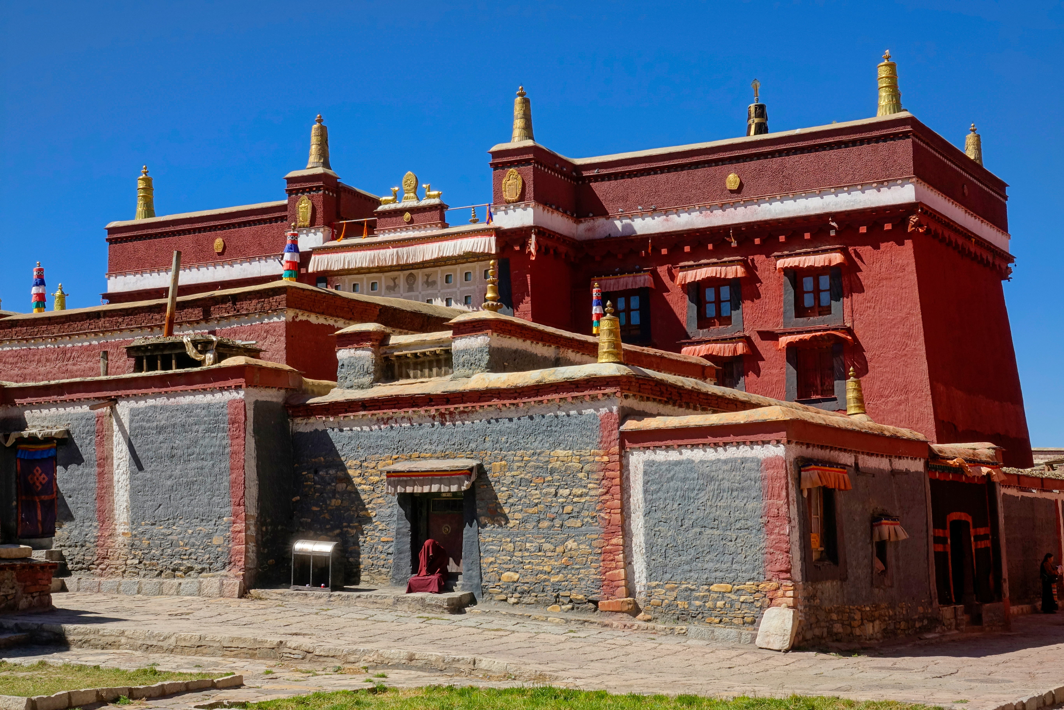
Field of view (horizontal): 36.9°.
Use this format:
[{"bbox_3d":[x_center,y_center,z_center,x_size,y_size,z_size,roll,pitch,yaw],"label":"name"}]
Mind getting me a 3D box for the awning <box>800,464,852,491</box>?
[{"bbox_3d":[5.476,2.294,29.767,0.360,0.444,1.450,-5,-8,35],"label":"awning"}]

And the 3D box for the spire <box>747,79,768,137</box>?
[{"bbox_3d":[7.709,-8.421,54.500,0.700,2.073,0.700,0,-7,0],"label":"spire"}]

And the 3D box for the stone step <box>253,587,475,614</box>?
[{"bbox_3d":[-3.862,5.431,35.511,1.000,0.410,6.822,7,-10,-44],"label":"stone step"}]

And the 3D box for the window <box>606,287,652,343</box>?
[{"bbox_3d":[3.888,-1.672,65.479,2.050,2.250,0.300,-4,-8,31],"label":"window"}]

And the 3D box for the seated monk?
[{"bbox_3d":[-2.229,4.537,34.372,0.750,1.150,0.720,7,-10,-44],"label":"seated monk"}]

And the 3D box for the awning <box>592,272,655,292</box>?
[{"bbox_3d":[3.438,-2.666,59.768,2.527,0.570,0.480,-4,-8,31],"label":"awning"}]

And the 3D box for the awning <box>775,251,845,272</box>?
[{"bbox_3d":[9.777,-3.243,55.967,2.429,0.540,0.480,-4,-8,31],"label":"awning"}]

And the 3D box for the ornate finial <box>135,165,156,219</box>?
[{"bbox_3d":[-18.102,-7.534,74.648,0.900,2.729,0.900,-4,-8,31],"label":"ornate finial"}]

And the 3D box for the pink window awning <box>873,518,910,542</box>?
[{"bbox_3d":[7.039,3.419,31.318,0.360,0.480,0.980,-5,-8,34],"label":"pink window awning"}]

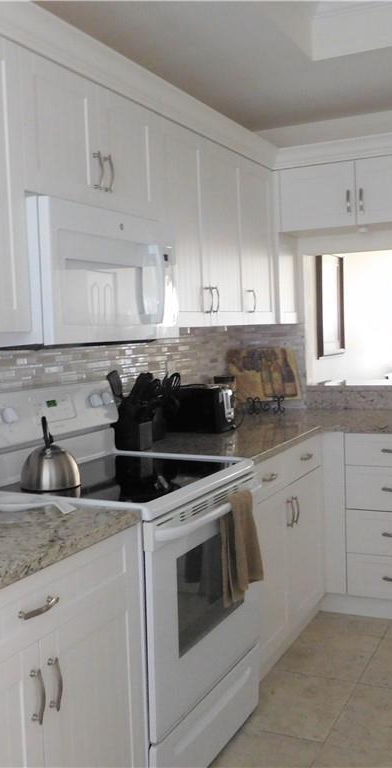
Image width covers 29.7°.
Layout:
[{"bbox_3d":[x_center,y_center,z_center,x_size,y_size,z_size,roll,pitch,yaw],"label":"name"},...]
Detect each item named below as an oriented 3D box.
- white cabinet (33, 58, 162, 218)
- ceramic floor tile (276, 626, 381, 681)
[{"bbox_3d":[-0.461,-0.744,2.404,0.342,0.383,0.749,-1,4,26],"label":"white cabinet"},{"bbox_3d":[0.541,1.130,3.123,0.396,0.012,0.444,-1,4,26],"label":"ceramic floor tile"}]

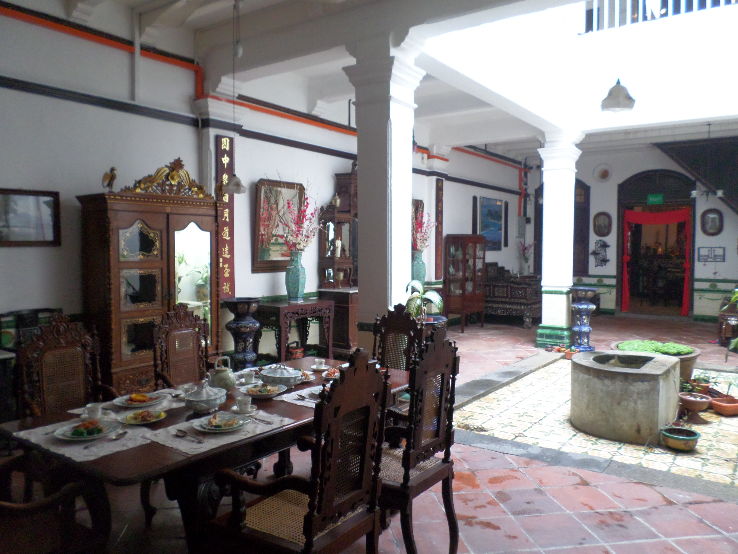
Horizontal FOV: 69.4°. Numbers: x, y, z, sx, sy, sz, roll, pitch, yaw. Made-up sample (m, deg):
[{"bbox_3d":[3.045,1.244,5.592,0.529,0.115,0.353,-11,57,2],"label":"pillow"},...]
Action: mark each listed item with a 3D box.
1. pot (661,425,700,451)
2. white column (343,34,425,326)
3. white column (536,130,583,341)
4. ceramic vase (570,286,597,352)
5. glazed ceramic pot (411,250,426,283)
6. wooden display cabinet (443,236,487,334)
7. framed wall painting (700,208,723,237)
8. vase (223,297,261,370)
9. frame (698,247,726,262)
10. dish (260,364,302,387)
[{"bbox_3d":[2.528,1.305,4.305,0.300,0.122,0.300,4,5,37],"label":"pot"},{"bbox_3d":[0.133,-0.311,4.542,0.500,3.120,0.500,3,4,37],"label":"white column"},{"bbox_3d":[2.893,-0.490,8.089,0.510,3.070,0.510,4,5,37],"label":"white column"},{"bbox_3d":[3.168,0.625,7.843,0.380,0.930,0.380,3,4,37],"label":"ceramic vase"},{"bbox_3d":[0.785,-0.147,8.400,0.250,0.580,0.250,1,4,0],"label":"glazed ceramic pot"},{"bbox_3d":[1.706,0.099,9.507,0.420,1.670,0.830,4,5,37],"label":"wooden display cabinet"},{"bbox_3d":[6.726,-1.062,10.435,0.368,0.536,0.050,4,5,37],"label":"framed wall painting"},{"bbox_3d":[-1.342,0.704,5.603,0.400,0.930,0.400,1,4,0],"label":"vase"},{"bbox_3d":[7.048,-0.458,10.995,0.470,0.310,0.030,2,4,33],"label":"frame"},{"bbox_3d":[-0.465,0.511,2.829,0.200,0.120,0.250,3,4,37],"label":"dish"}]

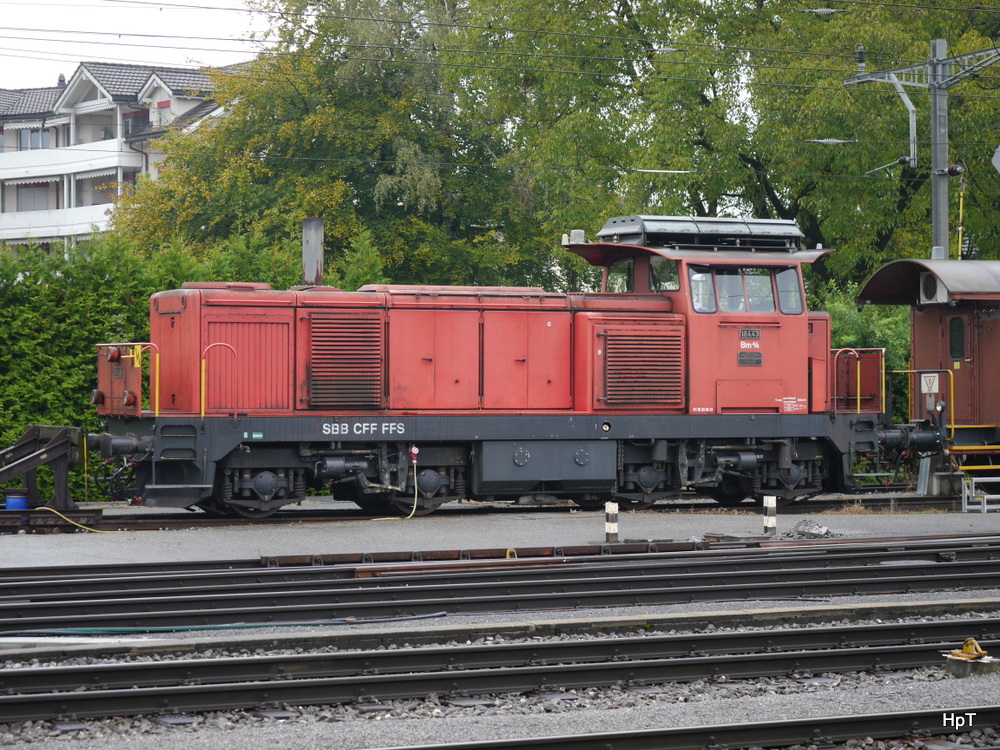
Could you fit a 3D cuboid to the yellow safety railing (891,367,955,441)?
[{"bbox_3d":[6.630,0.458,44.713,0.100,1.120,1.920,0,0,-25],"label":"yellow safety railing"}]

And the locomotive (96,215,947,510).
[{"bbox_3d":[0.072,-0.189,41.654,12.800,4.350,3.000,0,0,-25],"label":"locomotive"}]

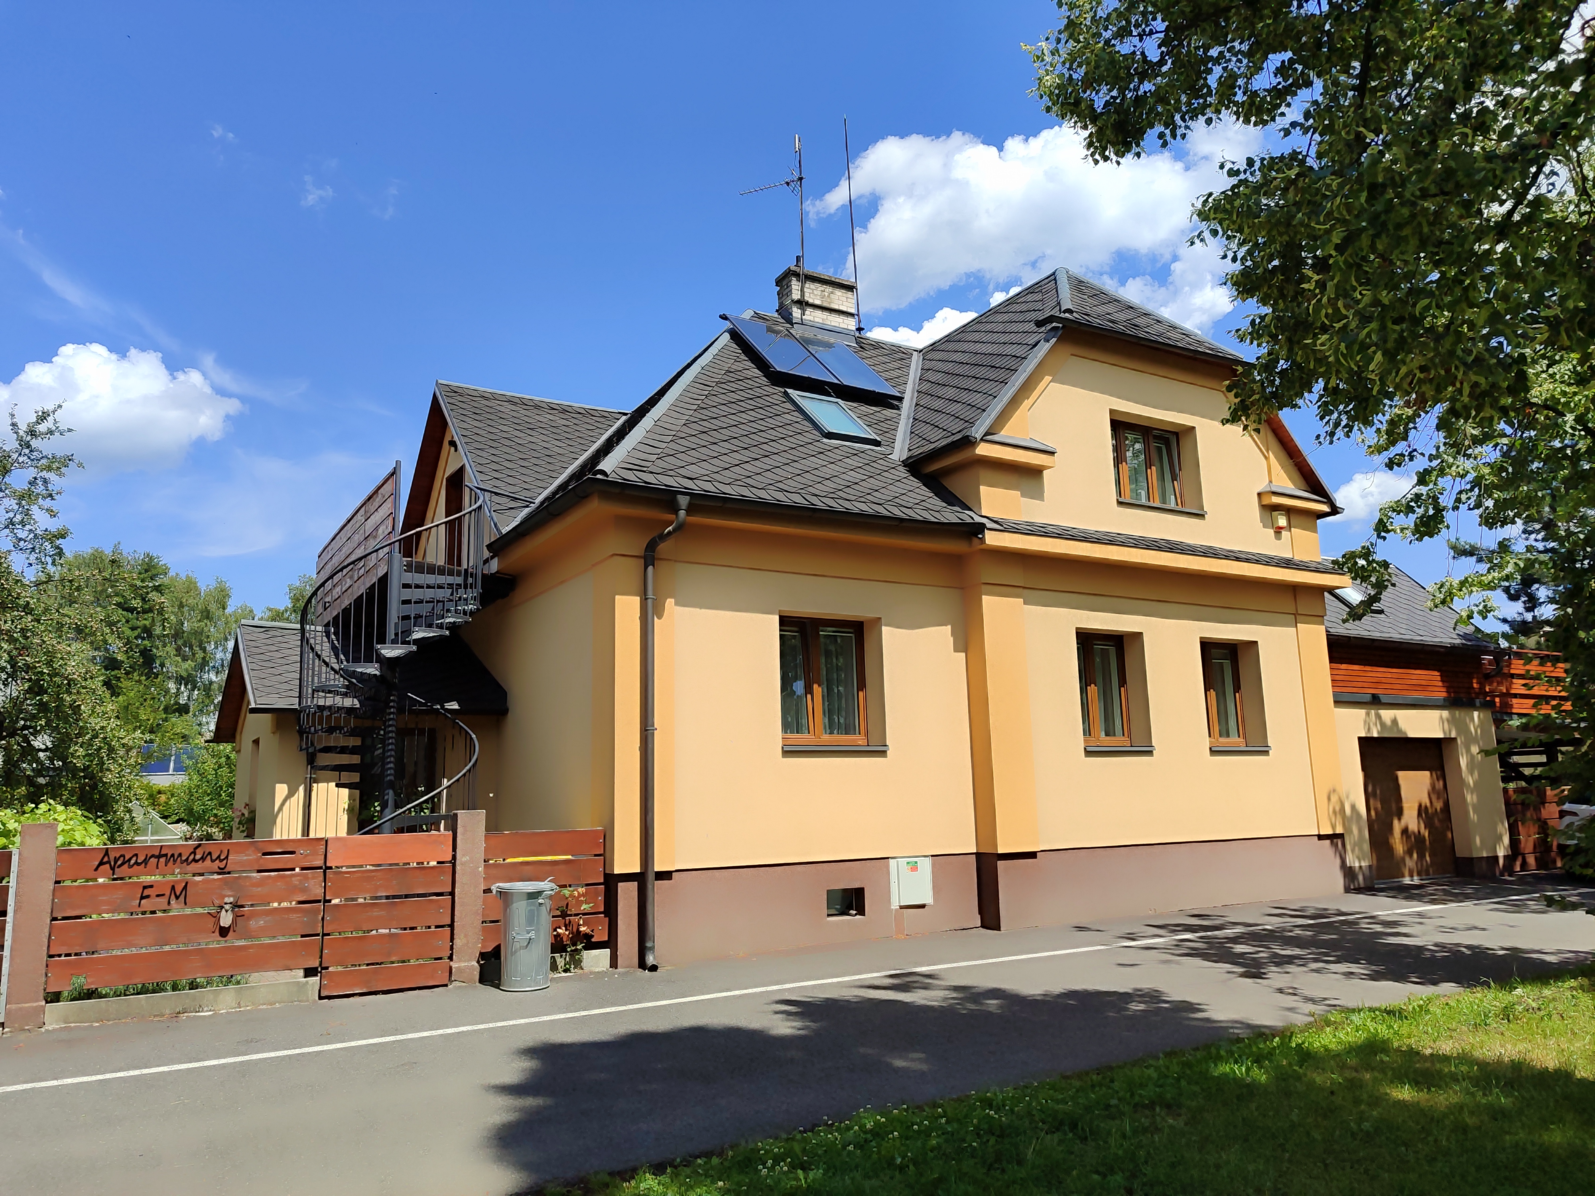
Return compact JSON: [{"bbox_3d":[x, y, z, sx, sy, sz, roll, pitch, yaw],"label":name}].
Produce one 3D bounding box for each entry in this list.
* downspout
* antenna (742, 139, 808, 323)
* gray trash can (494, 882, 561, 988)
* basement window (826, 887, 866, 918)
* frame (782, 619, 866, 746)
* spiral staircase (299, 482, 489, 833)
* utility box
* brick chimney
[{"bbox_3d":[-1.315,1.270,11.626,0.370,4.760,0.340,4,-11,-30],"label":"downspout"},{"bbox_3d":[-0.363,-5.665,17.949,1.164,3.124,0.380,-6,-11,25],"label":"antenna"},{"bbox_3d":[-2.449,3.042,10.401,0.550,0.906,0.530,-1,-10,0],"label":"gray trash can"},{"bbox_3d":[0.506,3.382,12.733,0.493,0.320,0.140,4,-11,-30],"label":"basement window"},{"bbox_3d":[0.217,0.975,13.335,1.360,1.460,0.100,4,-11,-30],"label":"frame"},{"bbox_3d":[-4.899,1.194,13.817,2.200,5.700,2.200,4,-11,-30],"label":"spiral staircase"},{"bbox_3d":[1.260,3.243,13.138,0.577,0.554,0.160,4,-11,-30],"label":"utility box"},{"bbox_3d":[0.307,-4.562,18.078,1.190,0.960,0.520,4,-11,-30],"label":"brick chimney"}]

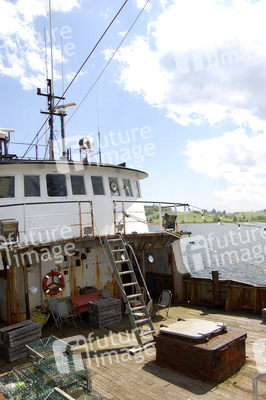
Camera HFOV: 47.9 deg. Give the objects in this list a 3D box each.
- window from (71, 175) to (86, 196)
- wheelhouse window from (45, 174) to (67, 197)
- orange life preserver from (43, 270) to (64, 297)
[{"bbox_3d":[-1.771,-0.466,9.656,0.460,0.660,0.070,-1,-11,-34],"label":"window"},{"bbox_3d":[-2.375,-0.449,9.397,0.620,0.742,0.060,-1,-13,-27],"label":"wheelhouse window"},{"bbox_3d":[-2.448,2.591,9.300,0.720,0.740,0.110,1,-5,-38],"label":"orange life preserver"}]

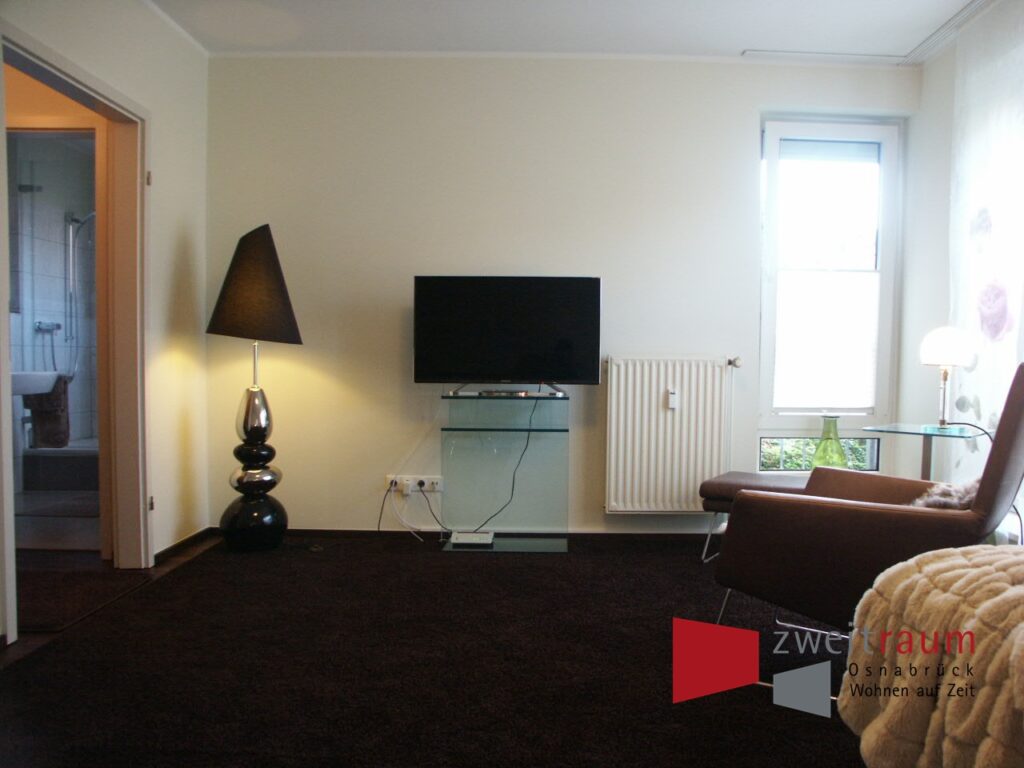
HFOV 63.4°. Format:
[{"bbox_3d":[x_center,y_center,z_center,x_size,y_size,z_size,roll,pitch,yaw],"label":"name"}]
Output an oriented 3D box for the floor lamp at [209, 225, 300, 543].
[{"bbox_3d":[-1.246,0.021,4.008,0.467,1.574,0.420,1,3,1],"label":"floor lamp"}]

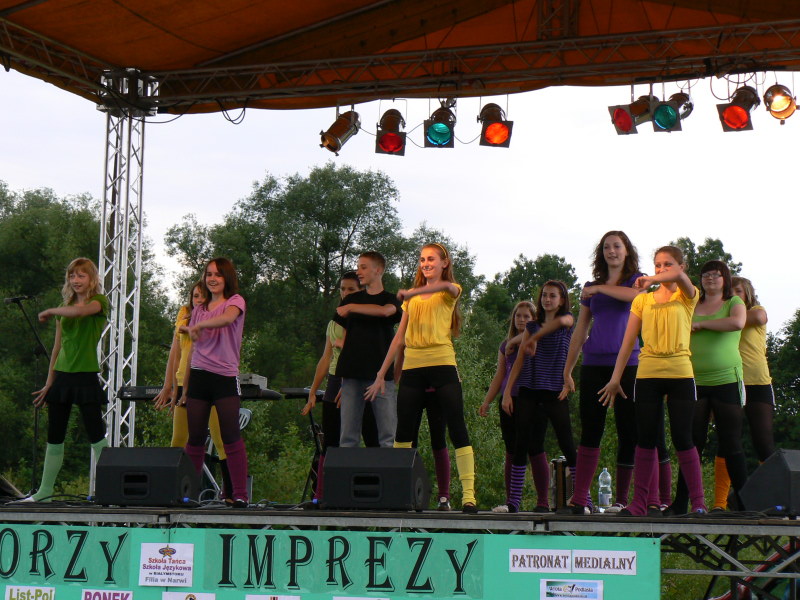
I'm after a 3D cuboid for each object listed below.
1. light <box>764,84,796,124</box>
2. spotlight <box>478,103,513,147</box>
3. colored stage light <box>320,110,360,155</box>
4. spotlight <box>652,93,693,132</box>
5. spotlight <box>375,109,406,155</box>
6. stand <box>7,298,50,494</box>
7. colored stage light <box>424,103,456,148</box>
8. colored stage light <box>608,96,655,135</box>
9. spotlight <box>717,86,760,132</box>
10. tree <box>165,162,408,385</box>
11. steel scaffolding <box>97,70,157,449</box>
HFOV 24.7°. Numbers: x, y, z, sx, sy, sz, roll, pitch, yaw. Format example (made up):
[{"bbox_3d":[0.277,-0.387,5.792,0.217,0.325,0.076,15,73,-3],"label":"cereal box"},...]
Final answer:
[{"bbox_3d":[3.096,-1.606,14.850,0.260,0.250,0.370,1,20,4],"label":"light"},{"bbox_3d":[0.815,-1.518,15.760,0.260,0.255,0.360,2,37,-7],"label":"spotlight"},{"bbox_3d":[-0.525,-1.516,16.300,0.250,0.370,0.260,44,-23,-19],"label":"colored stage light"},{"bbox_3d":[2.279,-1.566,15.150,0.260,0.255,0.360,-3,19,35],"label":"spotlight"},{"bbox_3d":[-0.070,-1.485,16.100,0.260,0.360,0.255,1,-45,3],"label":"spotlight"},{"bbox_3d":[-2.671,0.705,13.200,0.500,1.430,0.420,-3,-7,35],"label":"stand"},{"bbox_3d":[0.373,-1.516,15.950,0.260,0.255,0.360,0,31,13],"label":"colored stage light"},{"bbox_3d":[1.979,-1.562,15.300,0.360,0.255,0.260,-30,14,-35],"label":"colored stage light"},{"bbox_3d":[2.805,-1.571,14.970,0.260,0.255,0.360,-3,32,34],"label":"spotlight"},{"bbox_3d":[-2.870,0.589,44.590,6.000,8.000,5.500,1,-6,0],"label":"tree"},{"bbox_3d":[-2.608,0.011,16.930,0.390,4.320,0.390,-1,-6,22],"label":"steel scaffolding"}]

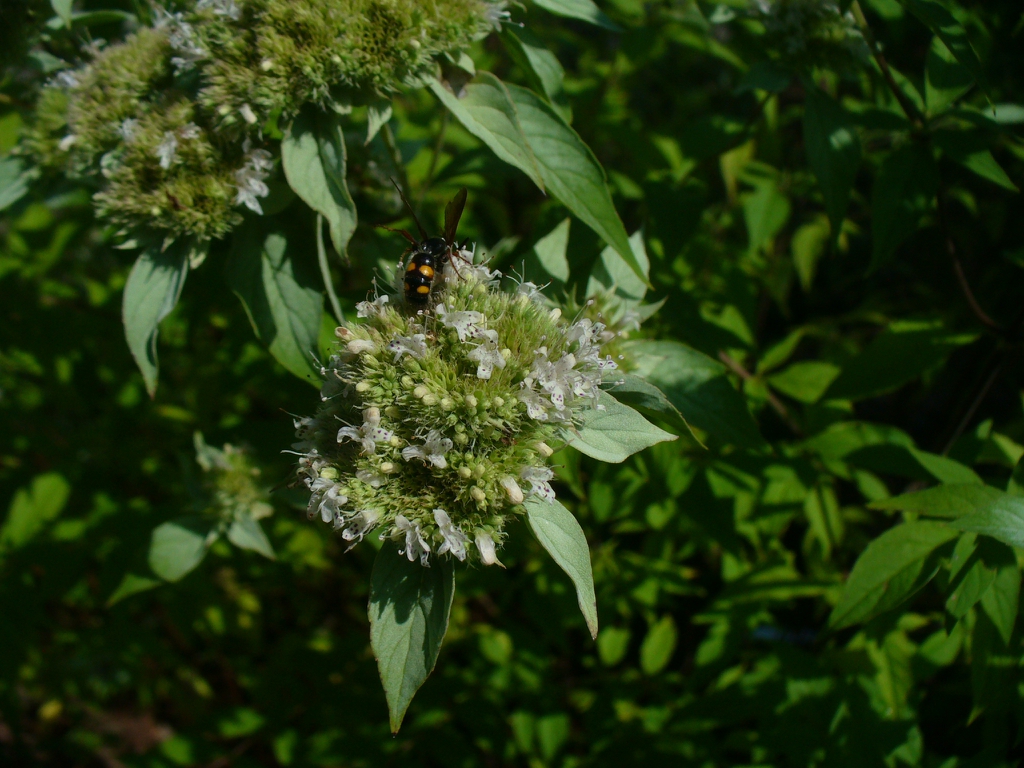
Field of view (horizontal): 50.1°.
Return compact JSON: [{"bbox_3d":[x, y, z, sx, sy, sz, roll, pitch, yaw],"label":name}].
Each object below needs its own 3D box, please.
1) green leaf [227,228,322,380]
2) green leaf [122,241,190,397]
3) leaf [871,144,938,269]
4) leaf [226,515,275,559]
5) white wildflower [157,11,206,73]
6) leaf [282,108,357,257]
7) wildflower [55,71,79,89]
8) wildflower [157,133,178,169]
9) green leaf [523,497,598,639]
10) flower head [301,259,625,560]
[{"bbox_3d":[-0.069,-0.023,0.320,0.022,0.052,0.010,-29,12,-16],"label":"green leaf"},{"bbox_3d":[-0.101,-0.019,0.310,0.018,0.047,0.008,0,12,-18],"label":"green leaf"},{"bbox_3d":[0.179,-0.081,0.500,0.028,0.066,0.011,23,12,20],"label":"leaf"},{"bbox_3d":[-0.062,0.036,0.260,0.010,0.003,0.015,-39,71,-25],"label":"leaf"},{"bbox_3d":[-0.095,-0.099,0.315,0.014,0.018,0.011,0,17,2],"label":"white wildflower"},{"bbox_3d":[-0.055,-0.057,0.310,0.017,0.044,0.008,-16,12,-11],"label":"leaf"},{"bbox_3d":[-0.136,-0.093,0.335,0.007,0.007,0.007,-30,17,-11],"label":"wildflower"},{"bbox_3d":[-0.061,-0.042,0.195,0.004,0.006,0.004,0,37,0],"label":"wildflower"},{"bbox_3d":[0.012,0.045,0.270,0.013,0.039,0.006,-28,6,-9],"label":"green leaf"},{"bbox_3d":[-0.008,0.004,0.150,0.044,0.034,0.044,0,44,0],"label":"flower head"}]

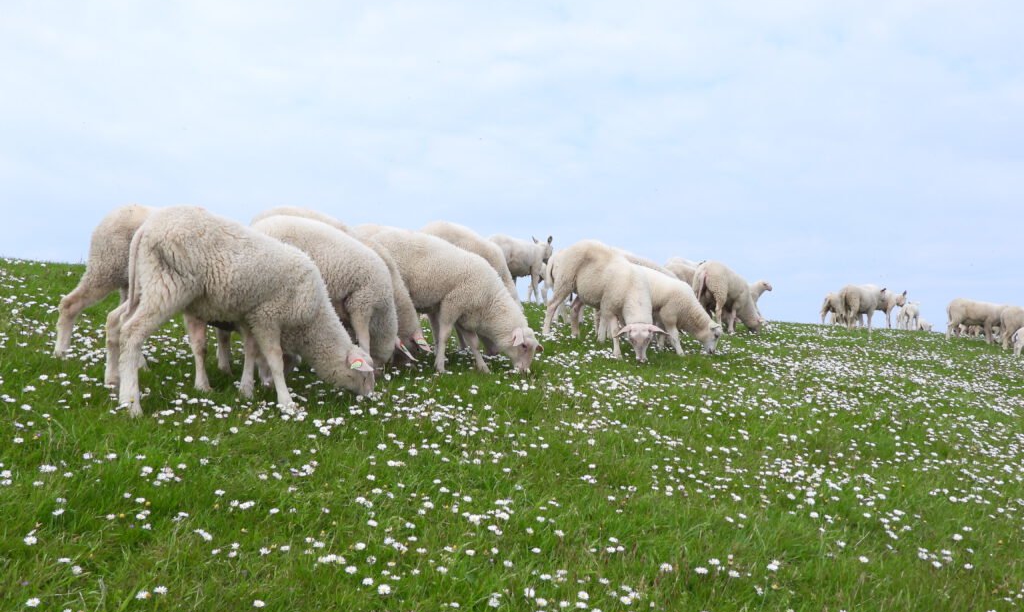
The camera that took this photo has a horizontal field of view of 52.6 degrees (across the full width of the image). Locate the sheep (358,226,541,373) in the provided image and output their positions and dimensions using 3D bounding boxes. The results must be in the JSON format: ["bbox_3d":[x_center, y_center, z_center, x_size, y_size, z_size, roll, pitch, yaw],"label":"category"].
[{"bbox_3d":[-0.299,-0.036,4.659,0.811,0.634,0.281,0,-2,33],"label":"sheep"}]

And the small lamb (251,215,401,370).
[{"bbox_3d":[-0.727,-0.052,3.952,0.281,0.614,0.811,2,-2,-42],"label":"small lamb"}]

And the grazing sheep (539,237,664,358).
[{"bbox_3d":[0.502,-0.047,5.876,0.291,0.655,0.811,2,-2,-38],"label":"grazing sheep"}]

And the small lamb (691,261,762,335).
[{"bbox_3d":[1.861,-0.062,8.944,0.811,0.624,0.291,2,-2,-43],"label":"small lamb"}]

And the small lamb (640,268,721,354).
[{"bbox_3d":[0.919,-0.010,6.448,0.801,0.603,0.281,0,-2,33],"label":"small lamb"}]

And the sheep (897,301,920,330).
[{"bbox_3d":[6.571,0.166,17.160,0.208,0.478,0.624,0,-2,38],"label":"sheep"}]

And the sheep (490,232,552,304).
[{"bbox_3d":[0.072,-0.385,11.440,1.009,0.780,0.343,2,-2,-42],"label":"sheep"}]

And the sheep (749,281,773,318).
[{"bbox_3d":[3.445,-0.088,15.080,0.707,0.572,0.208,1,-2,-15],"label":"sheep"}]

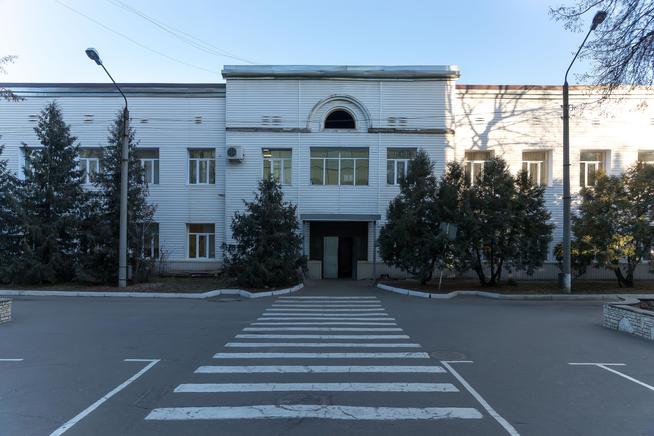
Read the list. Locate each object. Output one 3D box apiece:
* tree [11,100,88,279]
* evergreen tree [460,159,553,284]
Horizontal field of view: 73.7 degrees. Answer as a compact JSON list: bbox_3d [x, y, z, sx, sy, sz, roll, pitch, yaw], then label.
[{"bbox_3d":[-12.411,-1.141,19.500,3.500,8.000,3.500,0,-2,1],"label":"tree"},{"bbox_3d":[7.700,0.171,18.600,3.800,5.400,3.500,0,-2,1],"label":"evergreen tree"}]

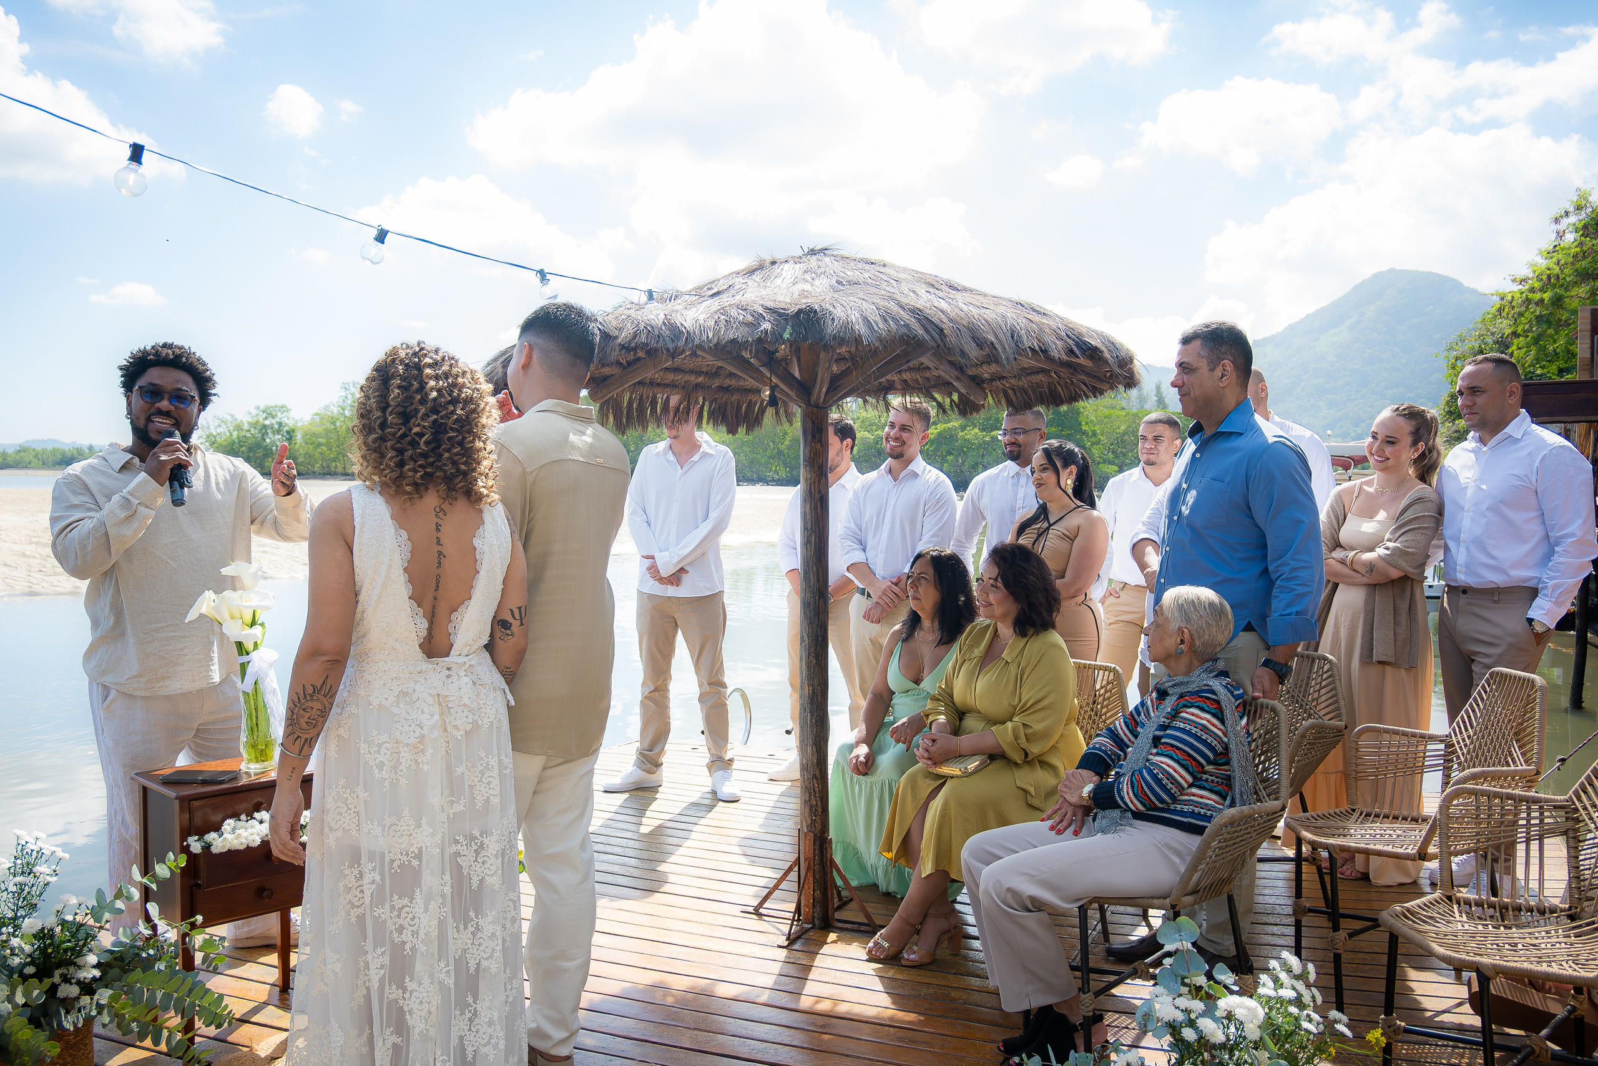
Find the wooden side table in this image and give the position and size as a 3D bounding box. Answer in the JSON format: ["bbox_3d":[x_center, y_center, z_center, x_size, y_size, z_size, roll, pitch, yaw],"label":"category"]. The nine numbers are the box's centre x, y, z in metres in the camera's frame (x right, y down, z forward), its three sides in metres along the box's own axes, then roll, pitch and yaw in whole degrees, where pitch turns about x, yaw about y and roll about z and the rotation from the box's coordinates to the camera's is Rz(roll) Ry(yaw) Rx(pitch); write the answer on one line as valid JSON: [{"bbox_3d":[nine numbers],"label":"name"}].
[{"bbox_3d":[-1.390,0.912,3.114,0.390,0.620,0.345,-2,3,-42],"label":"wooden side table"}]

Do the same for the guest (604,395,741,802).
[{"bbox_3d":[-0.520,0.250,5.293,0.540,1.750,0.360,0,3,6],"label":"guest"}]

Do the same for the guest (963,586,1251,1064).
[{"bbox_3d":[0.730,0.672,2.893,0.690,1.120,0.470,0,3,-10],"label":"guest"}]

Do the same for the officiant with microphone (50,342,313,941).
[{"bbox_3d":[-1.800,0.337,3.625,0.660,1.770,0.480,-3,4,-38],"label":"officiant with microphone"}]

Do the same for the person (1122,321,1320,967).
[{"bbox_3d":[1.135,0.311,3.447,0.420,1.790,0.530,-1,3,-23],"label":"person"}]

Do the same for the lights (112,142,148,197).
[{"bbox_3d":[-0.861,-0.467,1.600,0.041,0.072,0.041,6,3,0],"label":"lights"}]

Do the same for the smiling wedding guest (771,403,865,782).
[{"bbox_3d":[0.100,0.286,5.546,0.500,1.660,0.350,2,4,27],"label":"smiling wedding guest"}]

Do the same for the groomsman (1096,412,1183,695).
[{"bbox_3d":[1.570,0.287,5.446,0.520,1.670,0.340,2,4,29],"label":"groomsman"}]

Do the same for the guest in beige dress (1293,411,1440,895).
[{"bbox_3d":[1.965,0.360,4.270,0.350,1.620,0.470,-2,3,-41],"label":"guest in beige dress"}]

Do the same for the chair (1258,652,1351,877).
[{"bbox_3d":[1.405,0.779,3.859,0.600,0.820,0.530,-1,3,-28],"label":"chair"}]

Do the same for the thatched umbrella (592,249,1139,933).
[{"bbox_3d":[0.040,0.176,3.807,1.960,2.070,1.960,0,3,0],"label":"thatched umbrella"}]

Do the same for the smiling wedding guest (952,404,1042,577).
[{"bbox_3d":[0.970,0.254,5.637,0.540,1.710,0.320,1,3,16],"label":"smiling wedding guest"}]

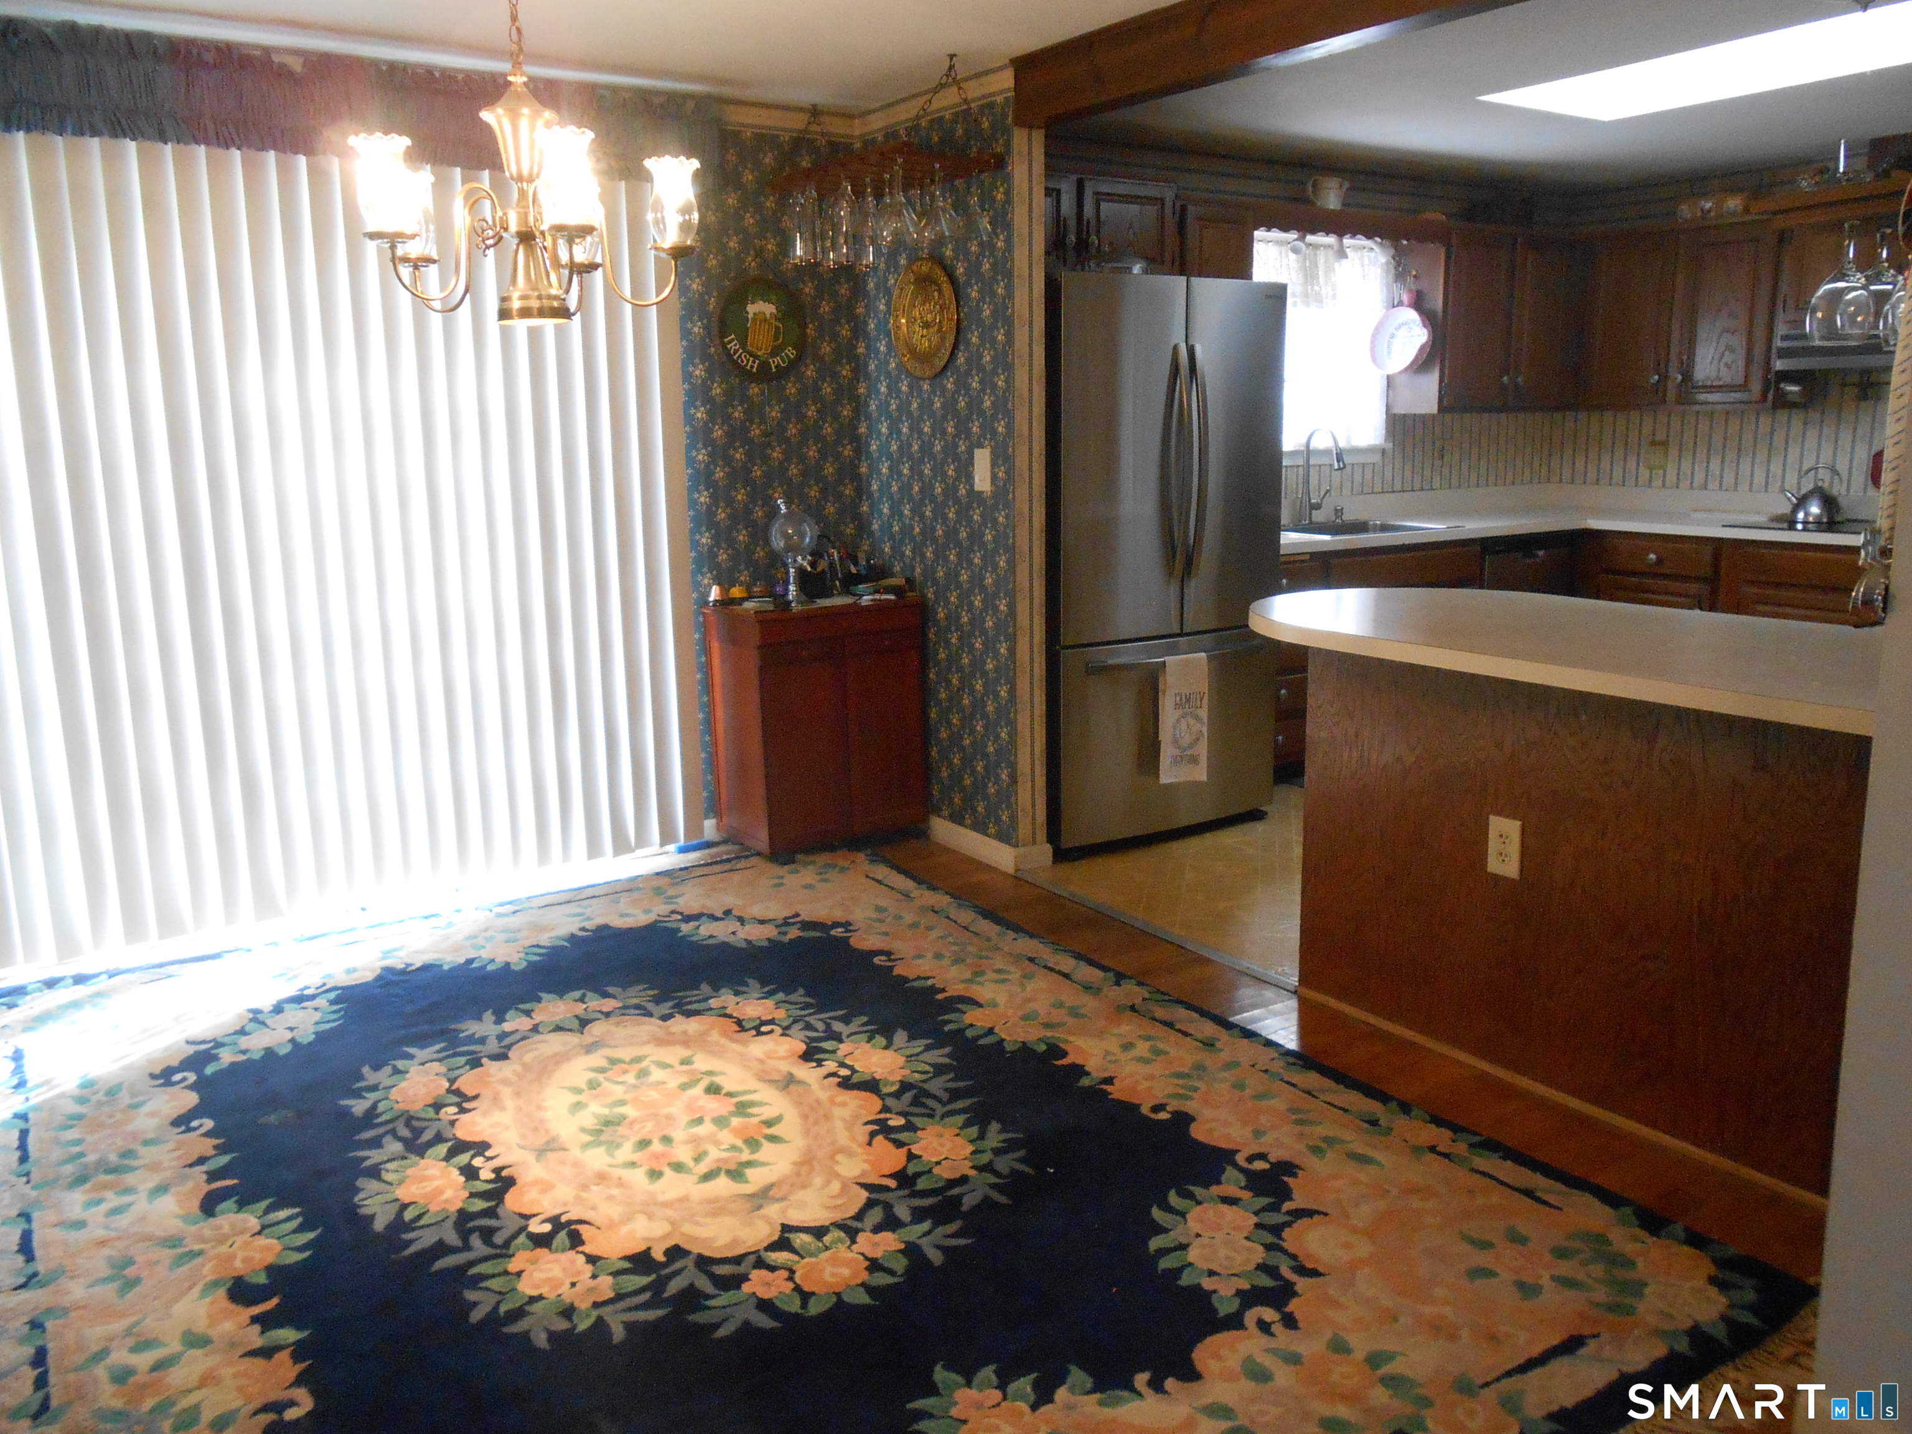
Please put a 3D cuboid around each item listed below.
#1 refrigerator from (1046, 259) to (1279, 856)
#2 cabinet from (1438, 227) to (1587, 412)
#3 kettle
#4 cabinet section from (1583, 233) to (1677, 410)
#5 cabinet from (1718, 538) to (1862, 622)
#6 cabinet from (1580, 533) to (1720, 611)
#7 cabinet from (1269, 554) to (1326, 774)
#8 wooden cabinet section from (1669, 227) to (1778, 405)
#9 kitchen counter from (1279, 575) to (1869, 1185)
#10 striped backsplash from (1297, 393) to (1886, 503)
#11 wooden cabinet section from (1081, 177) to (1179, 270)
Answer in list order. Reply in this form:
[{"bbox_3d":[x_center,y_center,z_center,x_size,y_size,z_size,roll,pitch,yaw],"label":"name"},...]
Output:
[{"bbox_3d":[0.462,-0.523,4.841,0.913,1.775,0.890,-9,14,-33],"label":"refrigerator"},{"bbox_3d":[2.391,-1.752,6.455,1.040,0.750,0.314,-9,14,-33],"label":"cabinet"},{"bbox_3d":[3.498,-0.910,5.857,0.250,0.240,0.195,2,12,14],"label":"kettle"},{"bbox_3d":[3.023,-1.718,6.276,0.317,0.736,0.401,-8,13,-33],"label":"cabinet section"},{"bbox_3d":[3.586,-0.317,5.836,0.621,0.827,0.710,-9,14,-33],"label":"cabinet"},{"bbox_3d":[3.213,-0.426,6.375,0.621,0.827,0.620,-9,14,-33],"label":"cabinet"},{"bbox_3d":[1.066,-0.248,5.659,0.480,0.827,0.589,-9,14,-33],"label":"cabinet"},{"bbox_3d":[3.253,-1.651,5.936,0.317,0.726,0.431,-8,13,-33],"label":"wooden cabinet section"},{"bbox_3d":[1.442,0.243,3.270,0.975,0.895,1.670,-9,14,-33],"label":"kitchen counter"},{"bbox_3d":[2.567,-1.094,5.892,2.071,0.410,1.639,-9,14,-33],"label":"striped backsplash"},{"bbox_3d":[0.513,-1.674,5.028,0.416,0.327,0.307,-8,13,-33],"label":"wooden cabinet section"}]

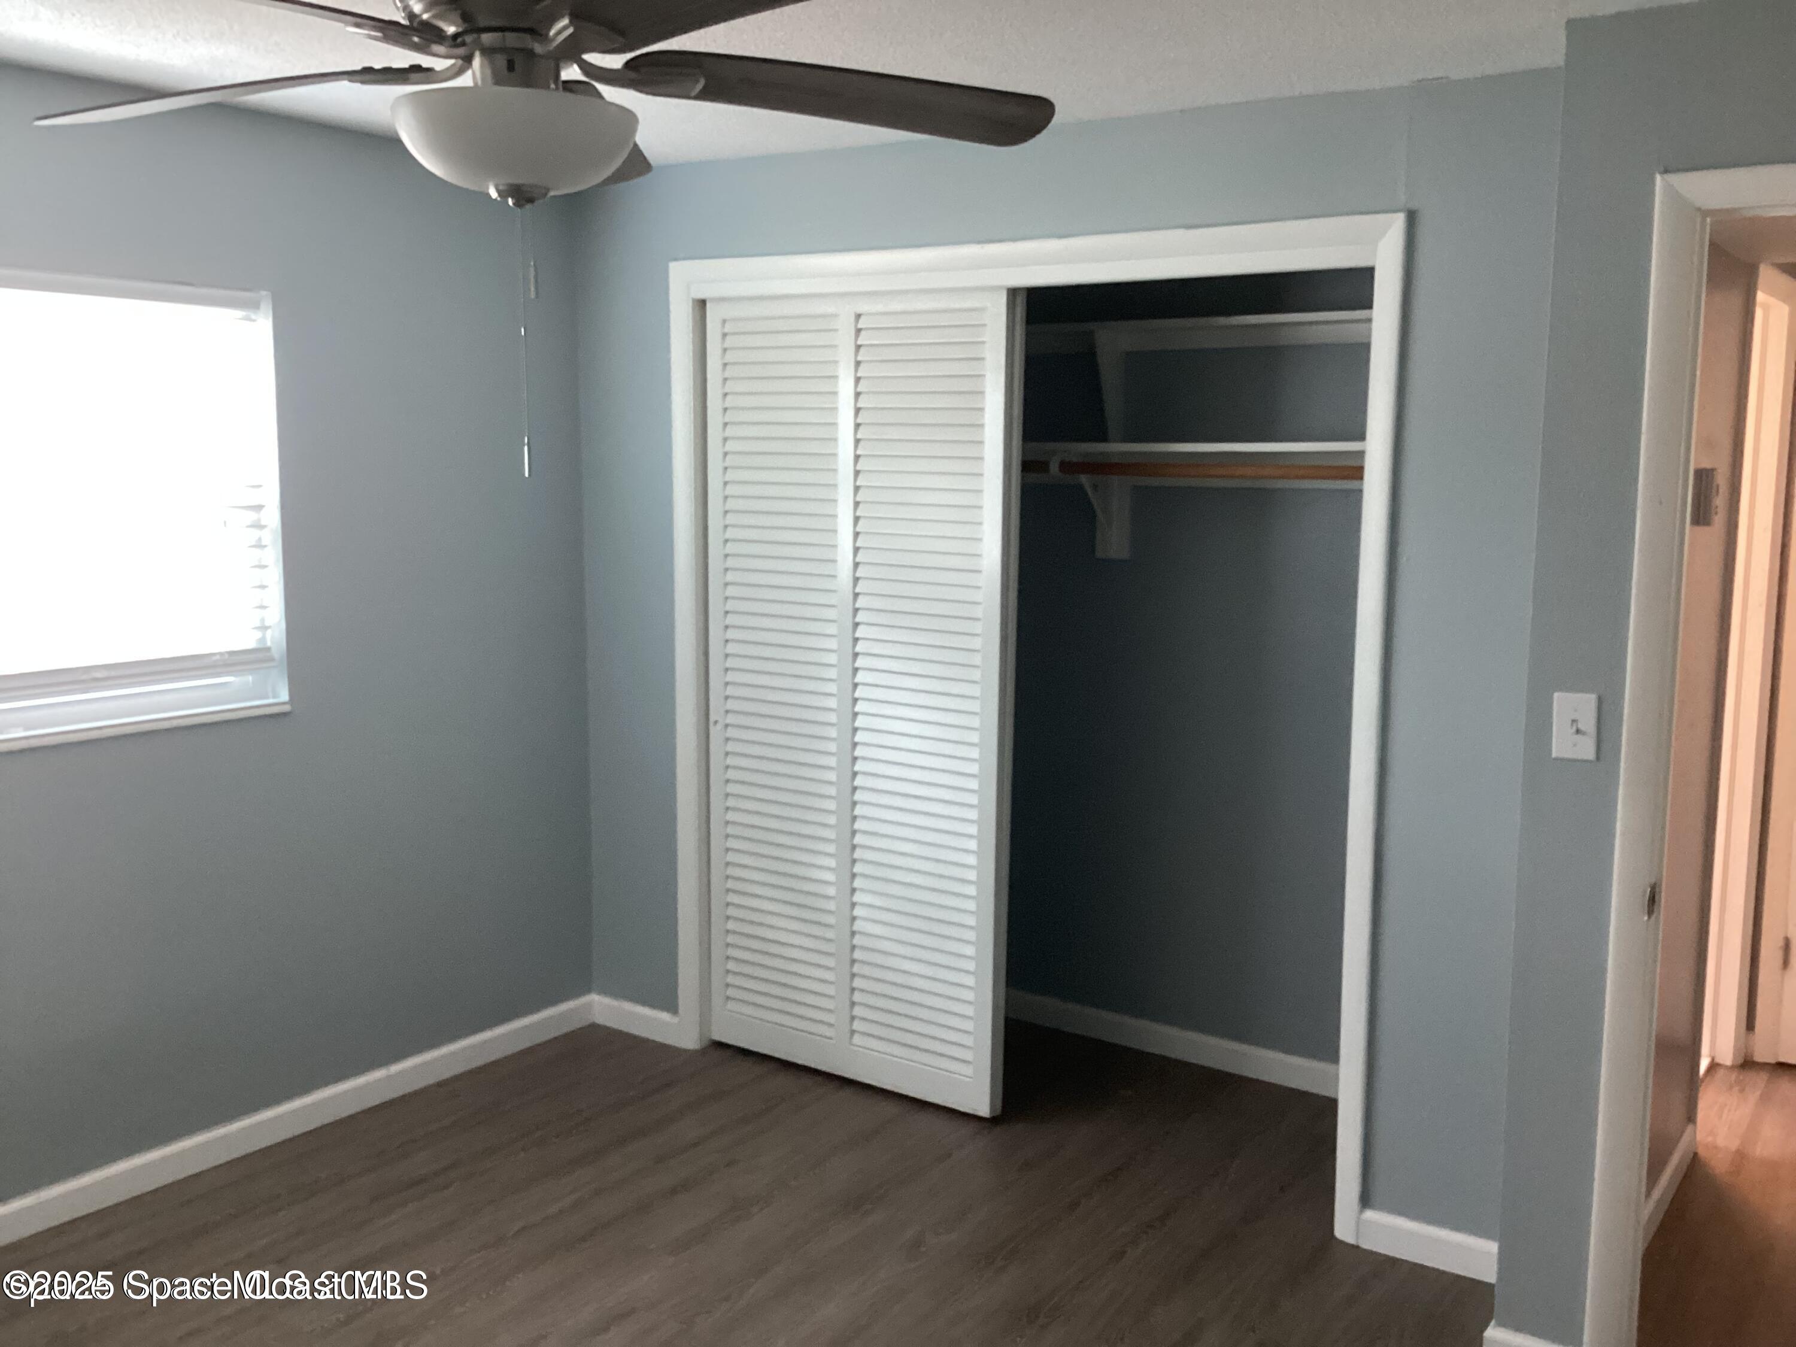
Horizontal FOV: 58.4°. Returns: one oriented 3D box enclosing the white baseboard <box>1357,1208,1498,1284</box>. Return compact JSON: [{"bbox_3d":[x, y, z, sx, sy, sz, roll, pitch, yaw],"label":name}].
[{"bbox_3d":[1.133,1.200,3.365,0.325,0.085,0.015,6,9,35],"label":"white baseboard"}]

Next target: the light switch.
[{"bbox_3d":[1.160,0.092,2.759,0.070,0.115,0.016,6,9,35],"label":"light switch"}]

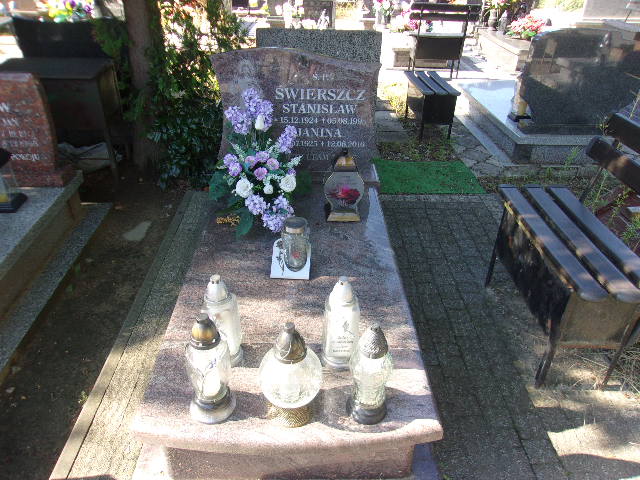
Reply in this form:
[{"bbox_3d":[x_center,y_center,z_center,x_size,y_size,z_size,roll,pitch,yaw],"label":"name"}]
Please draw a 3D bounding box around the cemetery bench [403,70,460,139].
[{"bbox_3d":[1.010,-1.259,4.684,0.324,0.430,0.913,0,31,-2],"label":"cemetery bench"}]

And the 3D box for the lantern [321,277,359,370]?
[{"bbox_3d":[0.059,0.231,1.438,0.102,0.292,0.100,-2,31,-3],"label":"lantern"}]

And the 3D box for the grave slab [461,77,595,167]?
[{"bbox_3d":[2.082,-1.195,4.828,1.120,0.220,1.941,0,31,-2],"label":"grave slab"}]

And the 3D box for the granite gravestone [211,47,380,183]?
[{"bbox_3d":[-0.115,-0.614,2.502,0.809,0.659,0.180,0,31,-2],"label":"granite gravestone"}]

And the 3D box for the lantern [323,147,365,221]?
[{"bbox_3d":[0.116,-0.250,2.232,0.176,0.319,0.115,0,31,-2],"label":"lantern"}]

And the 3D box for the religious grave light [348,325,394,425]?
[{"bbox_3d":[0.130,0.335,1.283,0.110,0.280,0.110,0,31,-2],"label":"religious grave light"}]

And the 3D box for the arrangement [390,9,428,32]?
[{"bbox_3d":[1.326,-3.288,7.486,0.500,0.300,0.380,0,31,0],"label":"arrangement"}]

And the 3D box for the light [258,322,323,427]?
[{"bbox_3d":[-0.076,0.330,1.274,0.163,0.288,0.163,0,31,-2],"label":"light"}]

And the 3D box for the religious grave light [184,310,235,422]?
[{"bbox_3d":[-0.284,0.317,1.272,0.122,0.306,0.122,0,31,-2],"label":"religious grave light"}]

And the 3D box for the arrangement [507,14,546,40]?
[{"bbox_3d":[2.960,-3.078,7.181,0.500,0.310,0.400,0,31,0],"label":"arrangement"}]

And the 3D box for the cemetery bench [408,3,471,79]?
[{"bbox_3d":[1.430,-2.398,5.987,0.800,0.840,0.430,3,31,4],"label":"cemetery bench"}]

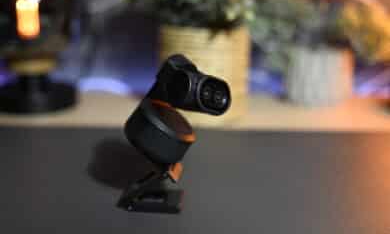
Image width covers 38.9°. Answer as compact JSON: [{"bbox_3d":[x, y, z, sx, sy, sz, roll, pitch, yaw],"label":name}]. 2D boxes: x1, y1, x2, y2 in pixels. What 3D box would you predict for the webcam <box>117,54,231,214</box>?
[{"bbox_3d":[-0.022,0.010,0.411,0.074,0.109,0.065,11,17,36],"label":"webcam"}]

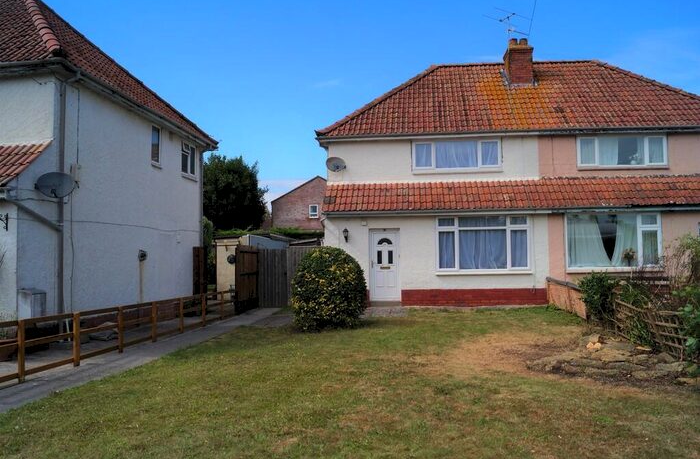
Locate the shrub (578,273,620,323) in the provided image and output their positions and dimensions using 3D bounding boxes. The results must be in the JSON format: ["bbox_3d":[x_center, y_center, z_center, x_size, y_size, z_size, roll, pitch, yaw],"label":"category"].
[{"bbox_3d":[5.450,1.470,11.500,0.900,1.120,0.900,-1,-2,4],"label":"shrub"}]

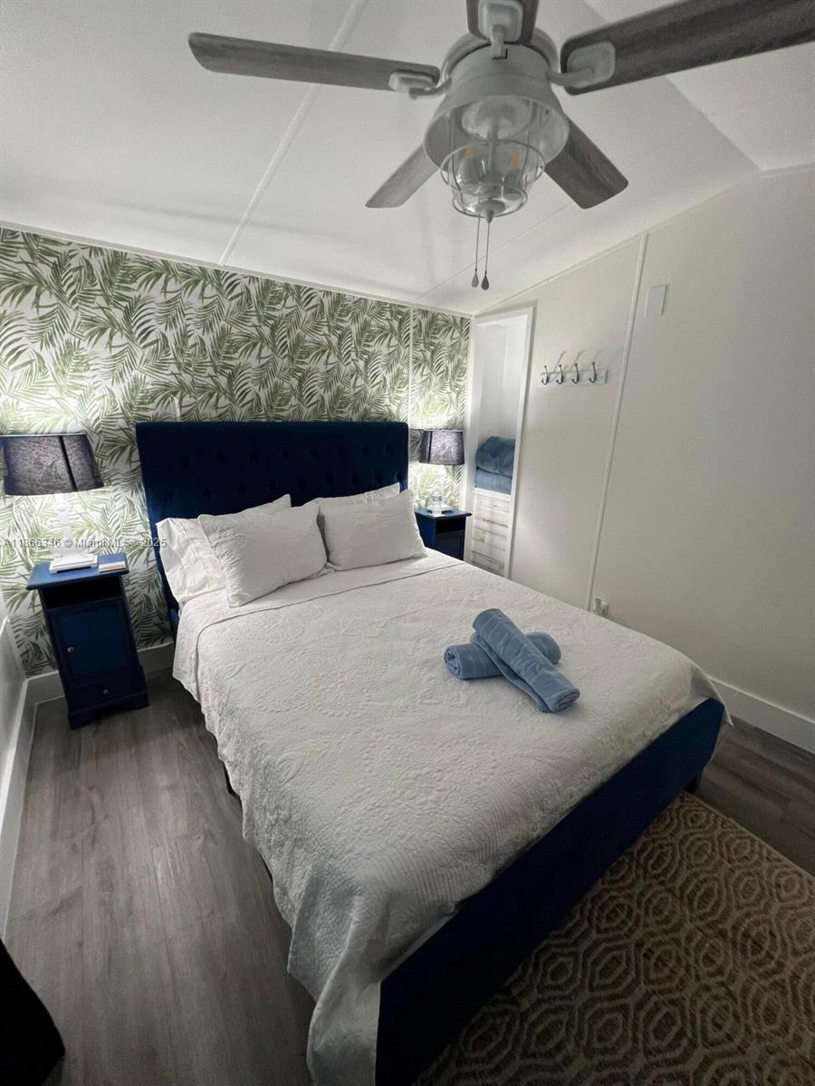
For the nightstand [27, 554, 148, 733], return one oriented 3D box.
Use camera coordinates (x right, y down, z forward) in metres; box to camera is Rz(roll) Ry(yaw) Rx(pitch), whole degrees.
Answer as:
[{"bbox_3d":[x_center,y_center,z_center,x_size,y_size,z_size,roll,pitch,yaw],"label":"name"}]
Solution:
[{"bbox_3d":[-1.522,0.469,2.018,0.355,0.720,0.339,-11,20,-32],"label":"nightstand"}]

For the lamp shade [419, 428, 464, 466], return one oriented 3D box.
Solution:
[{"bbox_3d":[0.252,-0.686,2.912,0.322,0.227,0.322,-11,20,-32],"label":"lamp shade"}]

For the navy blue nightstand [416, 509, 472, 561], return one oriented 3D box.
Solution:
[{"bbox_3d":[0.238,0.131,3.158,0.356,0.720,0.335,-11,20,-32],"label":"navy blue nightstand"}]

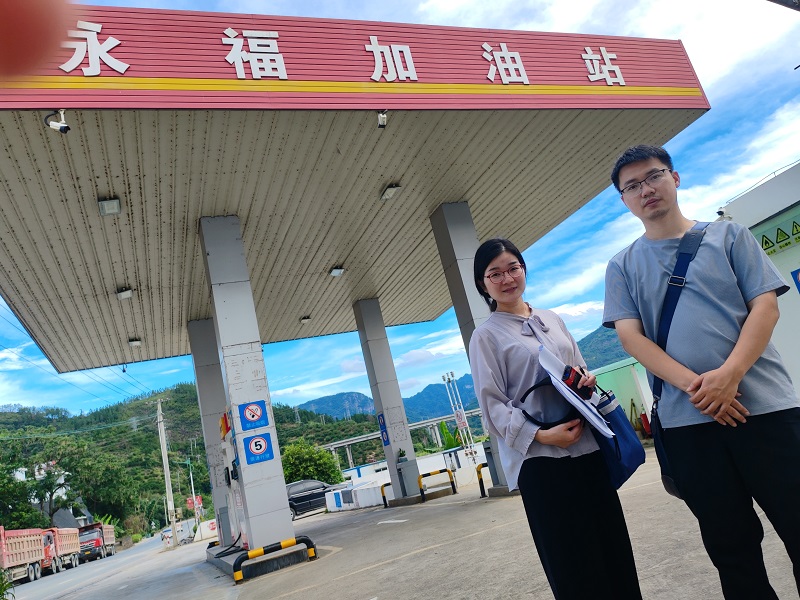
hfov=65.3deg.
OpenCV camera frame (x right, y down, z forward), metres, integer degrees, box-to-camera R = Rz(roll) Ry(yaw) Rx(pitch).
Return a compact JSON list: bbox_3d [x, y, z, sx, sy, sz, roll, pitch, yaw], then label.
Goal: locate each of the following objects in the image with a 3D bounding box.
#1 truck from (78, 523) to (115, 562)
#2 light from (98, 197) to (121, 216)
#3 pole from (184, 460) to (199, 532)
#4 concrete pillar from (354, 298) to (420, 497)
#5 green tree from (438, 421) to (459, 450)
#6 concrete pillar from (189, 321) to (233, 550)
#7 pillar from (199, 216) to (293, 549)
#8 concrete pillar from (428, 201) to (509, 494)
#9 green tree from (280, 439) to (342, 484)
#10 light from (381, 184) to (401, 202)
[{"bbox_3d":[-33.450,26.816,68.702,2.500,3.450,10.300,-8,-15,-18],"label":"truck"},{"bbox_3d":[-4.848,-1.577,10.438,0.315,0.100,0.510,-7,-16,-22],"label":"light"},{"bbox_3d":[-13.209,12.577,40.059,0.180,4.779,0.180,-7,-16,-22],"label":"pole"},{"bbox_3d":[-0.375,2.736,17.966,0.620,5.663,0.620,-7,-16,-22],"label":"concrete pillar"},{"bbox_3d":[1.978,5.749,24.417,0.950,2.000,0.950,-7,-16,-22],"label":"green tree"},{"bbox_3d":[-4.771,3.311,16.156,0.620,5.706,0.620,-7,-16,-22],"label":"concrete pillar"},{"bbox_3d":[-2.637,1.266,10.566,0.620,5.613,0.620,-7,-16,-22],"label":"pillar"},{"bbox_3d":[1.664,0.764,12.417,0.620,5.645,0.620,-7,-16,-22],"label":"concrete pillar"},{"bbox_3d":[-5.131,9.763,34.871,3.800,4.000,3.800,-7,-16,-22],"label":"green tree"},{"bbox_3d":[-0.206,-2.147,12.407,0.315,0.100,0.510,-7,-16,-22],"label":"light"}]

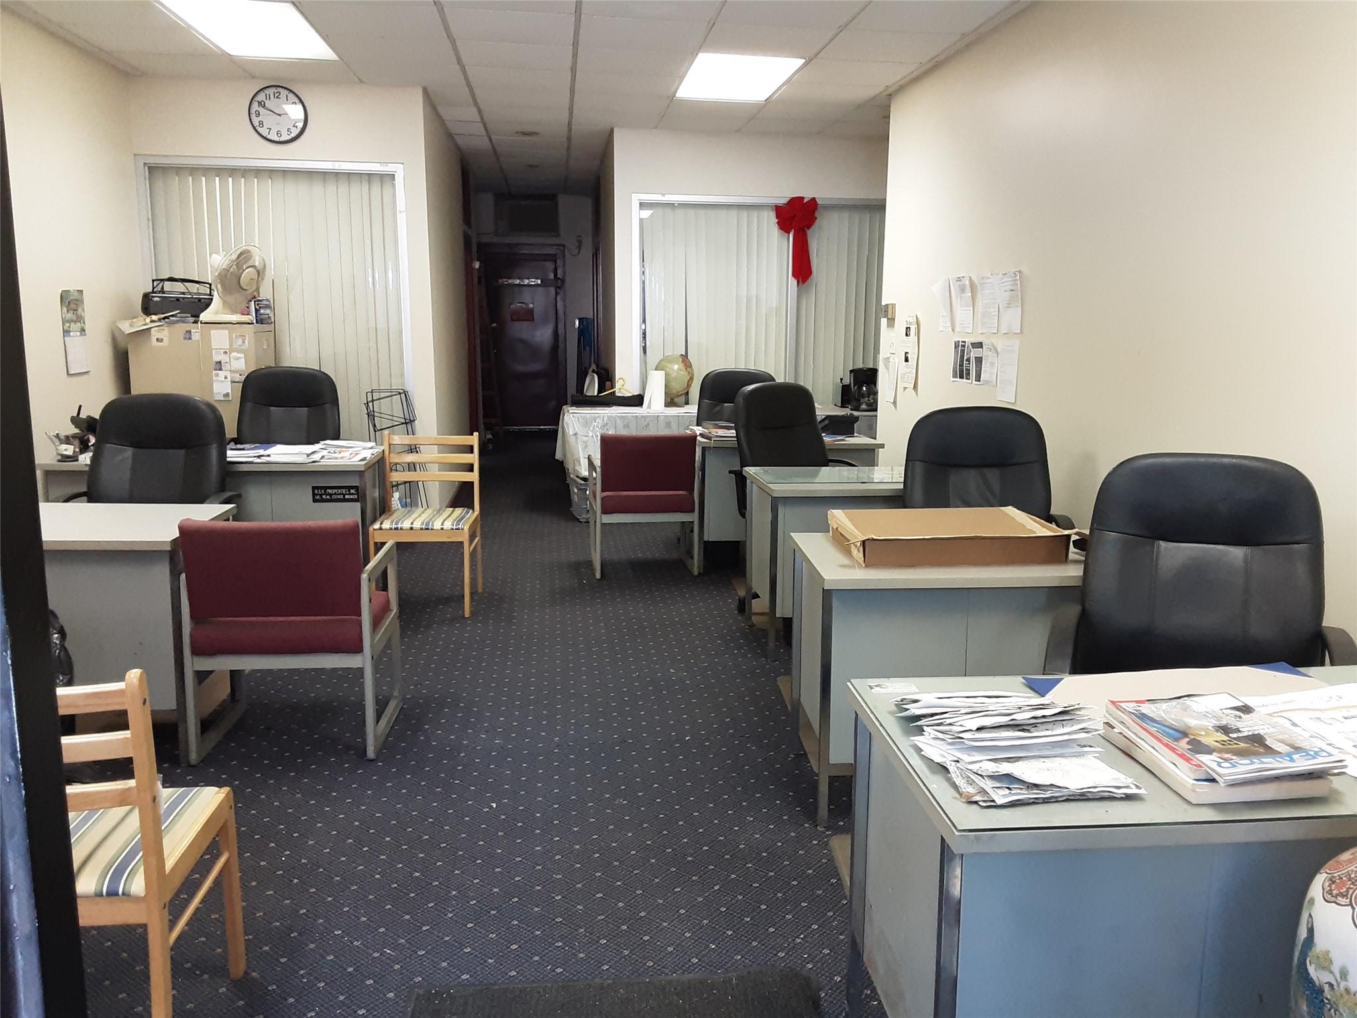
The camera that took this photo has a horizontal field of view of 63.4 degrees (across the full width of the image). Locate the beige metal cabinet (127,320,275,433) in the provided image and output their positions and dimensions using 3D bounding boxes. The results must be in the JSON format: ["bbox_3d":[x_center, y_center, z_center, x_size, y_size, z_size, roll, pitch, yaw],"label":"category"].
[{"bbox_3d":[-2.667,-0.363,6.274,0.665,1.360,0.390,0,10,-6],"label":"beige metal cabinet"}]

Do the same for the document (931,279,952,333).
[{"bbox_3d":[1.391,-1.067,5.759,0.050,0.270,0.200,0,10,-6],"label":"document"}]

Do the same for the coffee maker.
[{"bbox_3d":[1.371,-0.898,8.144,0.218,0.330,0.244,0,10,-6],"label":"coffee maker"}]

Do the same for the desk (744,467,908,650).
[{"bbox_3d":[0.882,0.218,5.008,1.080,0.740,0.650,-1,10,-6],"label":"desk"}]

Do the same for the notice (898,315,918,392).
[{"bbox_3d":[1.317,-0.887,6.263,0.025,0.406,0.233,0,10,-6],"label":"notice"}]

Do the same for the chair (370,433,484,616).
[{"bbox_3d":[-1.232,0.067,5.440,0.460,0.840,0.530,0,10,-3],"label":"chair"}]

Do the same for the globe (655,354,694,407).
[{"bbox_3d":[-0.031,-0.941,8.054,0.305,0.390,0.305,0,10,-6],"label":"globe"}]

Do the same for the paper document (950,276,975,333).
[{"bbox_3d":[1.426,-1.027,5.525,0.030,0.280,0.210,0,10,-6],"label":"paper document"}]

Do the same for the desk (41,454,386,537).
[{"bbox_3d":[-2.255,0.097,5.481,1.492,0.731,0.660,0,10,-6],"label":"desk"}]

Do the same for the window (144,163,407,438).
[{"bbox_3d":[-2.438,-1.089,6.785,1.533,2.010,0.102,0,10,-6],"label":"window"}]

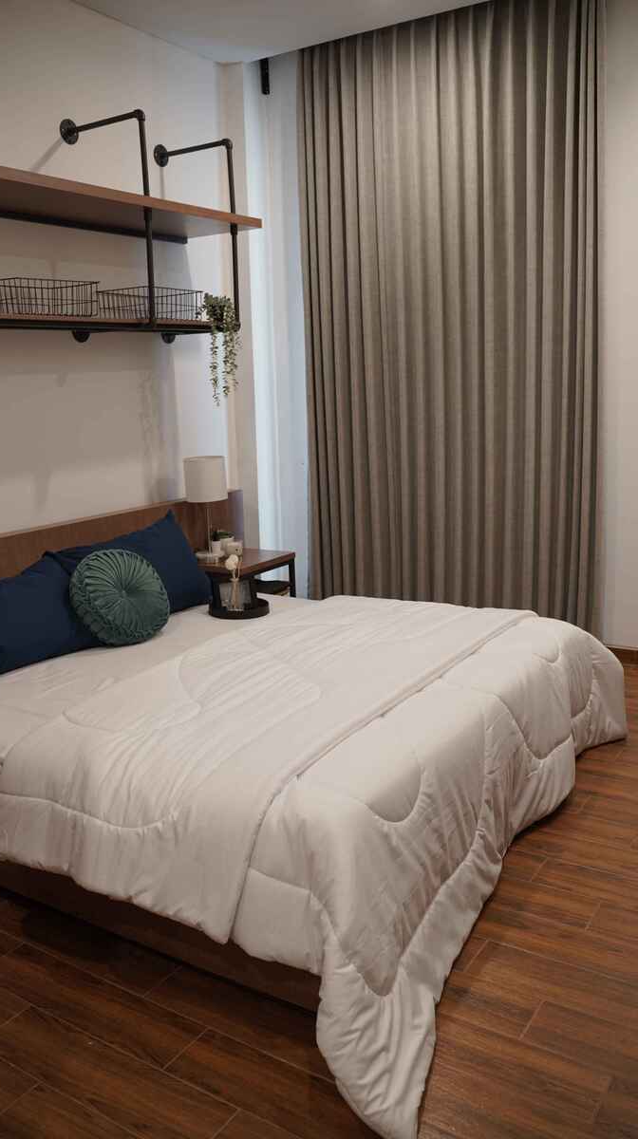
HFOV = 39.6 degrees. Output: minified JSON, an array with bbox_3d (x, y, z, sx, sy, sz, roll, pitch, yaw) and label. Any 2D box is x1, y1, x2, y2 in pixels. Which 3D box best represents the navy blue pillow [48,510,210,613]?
[{"bbox_3d":[-0.791,0.014,3.779,0.170,0.460,0.680,-30,-5,34],"label":"navy blue pillow"}]

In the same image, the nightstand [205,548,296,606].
[{"bbox_3d":[-0.427,0.184,4.653,0.440,0.500,0.455,6,15,32],"label":"nightstand"}]

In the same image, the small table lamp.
[{"bbox_3d":[-0.578,-0.316,4.607,0.225,0.505,0.225,-2,12,0],"label":"small table lamp"}]

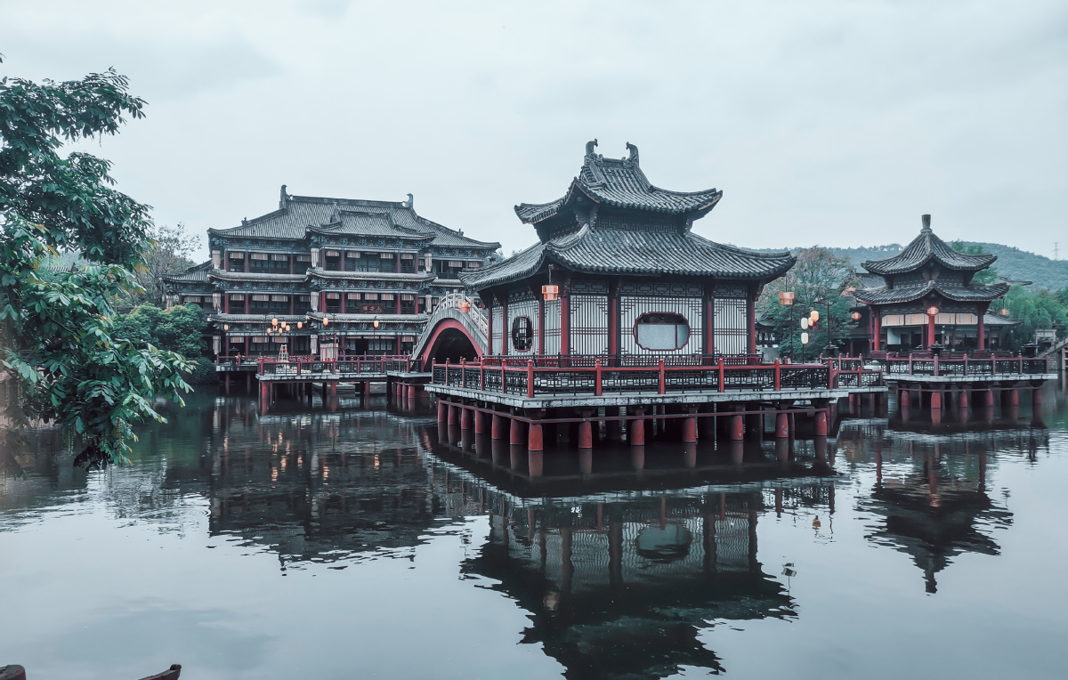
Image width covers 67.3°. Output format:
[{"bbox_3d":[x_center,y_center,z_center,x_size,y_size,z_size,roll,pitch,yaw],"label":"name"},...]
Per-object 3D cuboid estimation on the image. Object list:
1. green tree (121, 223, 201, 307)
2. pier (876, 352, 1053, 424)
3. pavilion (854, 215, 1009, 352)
[{"bbox_3d":[-40.832,-5.063,87.884,9.000,15.550,8.500,0,-1,0],"label":"green tree"},{"bbox_3d":[23.946,2.285,46.758,9.390,2.930,7.260,0,-1,-22],"label":"pier"},{"bbox_3d":[22.653,-2.554,46.156,5.790,9.360,5.800,0,-1,-22],"label":"pavilion"}]

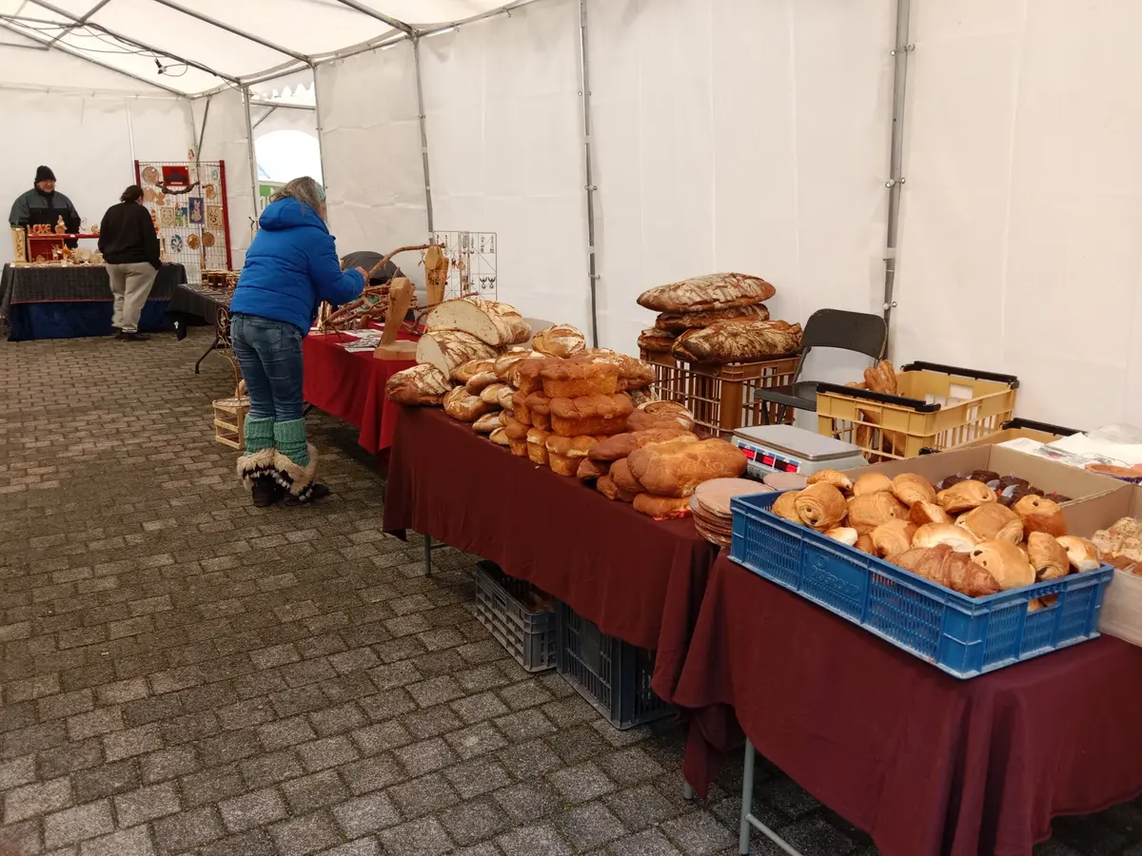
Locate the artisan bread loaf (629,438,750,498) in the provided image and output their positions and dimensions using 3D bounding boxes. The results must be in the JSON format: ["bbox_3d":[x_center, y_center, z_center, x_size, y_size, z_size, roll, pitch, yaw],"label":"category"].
[{"bbox_3d":[0.292,0.100,2.229,0.312,0.135,0.183,-4,14,-20],"label":"artisan bread loaf"}]

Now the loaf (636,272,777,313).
[{"bbox_3d":[0.582,-0.582,3.820,0.600,0.140,0.220,-5,16,-22],"label":"loaf"}]

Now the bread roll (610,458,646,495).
[{"bbox_3d":[0.195,0.130,2.374,0.188,0.088,0.119,-4,14,-20],"label":"bread roll"}]

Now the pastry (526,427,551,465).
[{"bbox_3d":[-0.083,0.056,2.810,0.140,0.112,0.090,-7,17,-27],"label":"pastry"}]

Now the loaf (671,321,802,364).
[{"bbox_3d":[0.692,-0.355,3.711,0.580,0.140,0.220,-7,16,-27],"label":"loaf"}]

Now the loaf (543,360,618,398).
[{"bbox_3d":[0.027,-0.145,2.621,0.232,0.103,0.110,-5,15,-24],"label":"loaf"}]

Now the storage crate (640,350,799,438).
[{"bbox_3d":[0.647,-0.193,3.953,0.400,0.300,0.600,-9,17,-32],"label":"storage crate"}]

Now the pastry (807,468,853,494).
[{"bbox_3d":[0.584,0.119,2.016,0.105,0.050,0.065,7,15,24],"label":"pastry"}]

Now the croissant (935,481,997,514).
[{"bbox_3d":[0.823,0.143,1.855,0.112,0.062,0.086,9,15,29],"label":"croissant"}]

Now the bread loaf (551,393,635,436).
[{"bbox_3d":[0.060,-0.036,2.730,0.250,0.115,0.120,-5,16,-19],"label":"bread loaf"}]

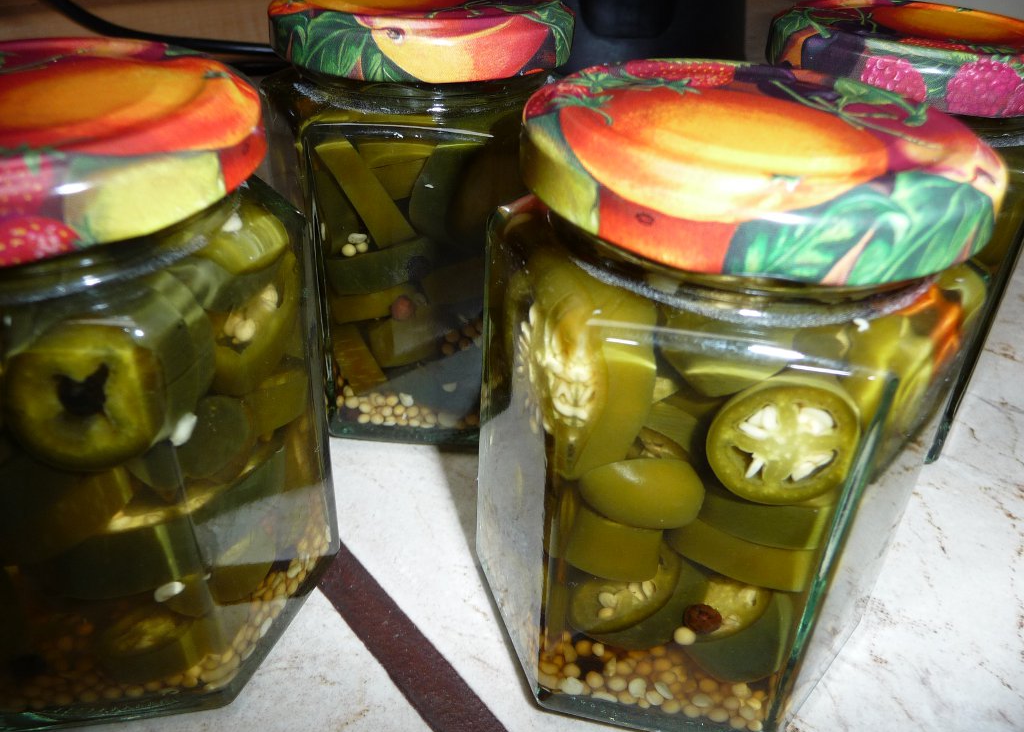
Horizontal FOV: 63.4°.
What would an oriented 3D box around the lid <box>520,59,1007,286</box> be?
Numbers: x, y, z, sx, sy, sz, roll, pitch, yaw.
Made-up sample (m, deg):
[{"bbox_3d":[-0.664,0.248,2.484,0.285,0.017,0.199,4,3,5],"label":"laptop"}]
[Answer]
[{"bbox_3d":[0.033,-0.030,0.114,0.063,0.010,0.063,2,33,-1],"label":"lid"}]

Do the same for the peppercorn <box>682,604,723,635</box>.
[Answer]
[{"bbox_3d":[0.029,0.038,0.125,0.006,0.005,0.006,9,34,9],"label":"peppercorn"}]

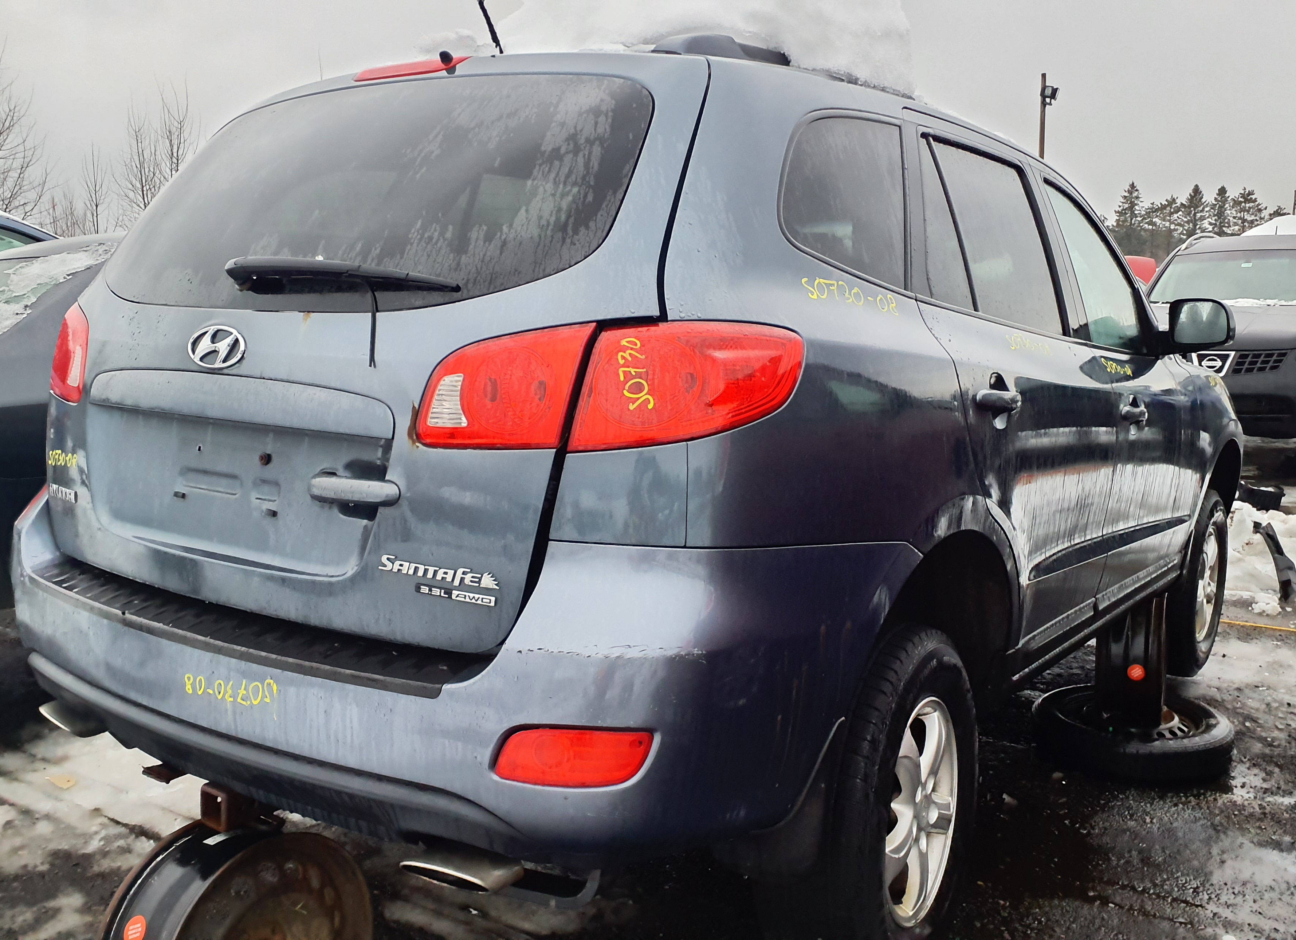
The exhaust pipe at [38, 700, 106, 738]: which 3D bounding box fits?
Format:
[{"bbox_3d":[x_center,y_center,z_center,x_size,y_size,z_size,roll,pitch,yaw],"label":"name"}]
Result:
[{"bbox_3d":[-1.114,0.469,2.196,0.158,0.066,0.135,7,9,43],"label":"exhaust pipe"}]

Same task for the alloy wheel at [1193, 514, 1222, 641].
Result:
[{"bbox_3d":[2.154,0.451,4.423,0.190,0.460,0.460,7,9,37],"label":"alloy wheel"}]

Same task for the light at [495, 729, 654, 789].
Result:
[{"bbox_3d":[-0.096,0.406,1.573,0.215,0.074,0.055,3,7,10],"label":"light"}]

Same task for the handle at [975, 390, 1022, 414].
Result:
[{"bbox_3d":[0.663,-0.125,2.061,0.055,0.048,0.235,6,8,35],"label":"handle"}]

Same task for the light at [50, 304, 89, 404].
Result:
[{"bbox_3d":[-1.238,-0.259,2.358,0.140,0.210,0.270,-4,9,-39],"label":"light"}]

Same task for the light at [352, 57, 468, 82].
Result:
[{"bbox_3d":[-0.453,-0.743,2.032,0.320,0.035,0.055,6,8,35],"label":"light"}]

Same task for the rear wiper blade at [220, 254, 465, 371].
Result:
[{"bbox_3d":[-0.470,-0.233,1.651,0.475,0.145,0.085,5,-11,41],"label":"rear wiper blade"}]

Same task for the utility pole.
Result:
[{"bbox_3d":[12.146,-7.681,34.600,0.550,9.080,0.400,3,8,19],"label":"utility pole"}]

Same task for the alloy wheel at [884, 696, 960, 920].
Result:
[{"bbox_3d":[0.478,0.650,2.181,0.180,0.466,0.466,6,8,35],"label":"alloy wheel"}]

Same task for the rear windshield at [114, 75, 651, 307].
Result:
[{"bbox_3d":[-0.539,-0.467,1.952,1.280,0.560,0.100,6,-32,35],"label":"rear windshield"}]

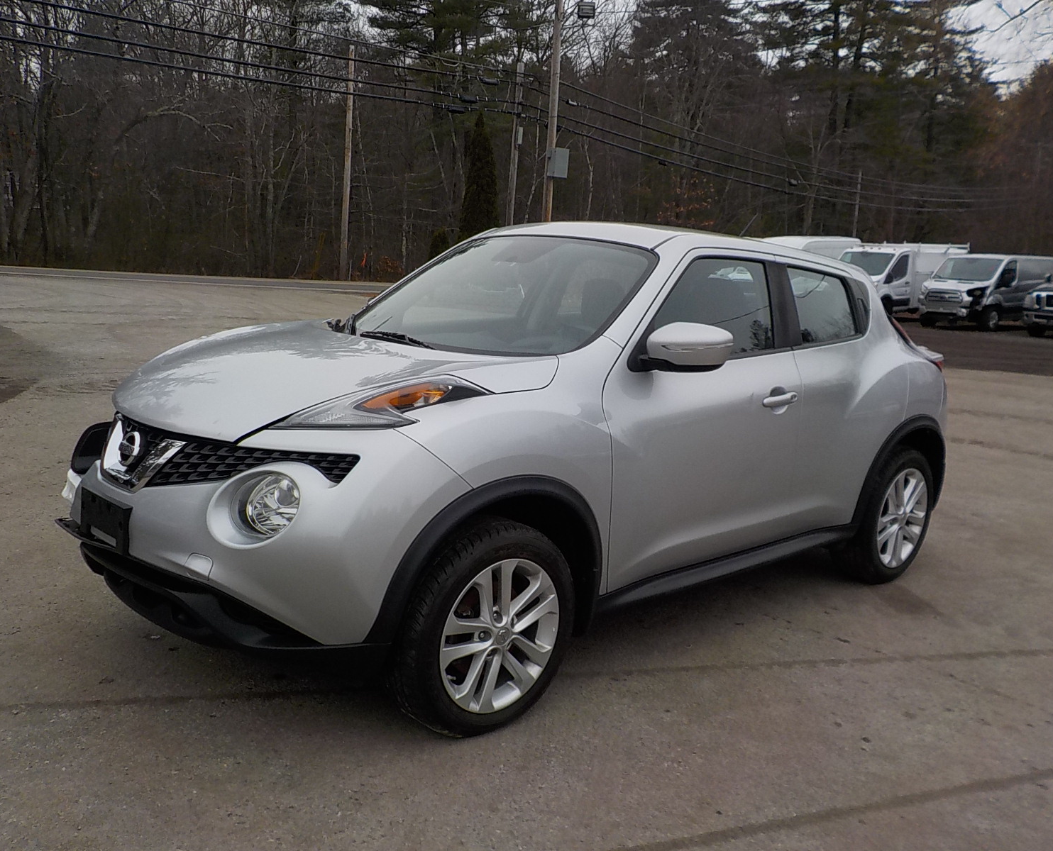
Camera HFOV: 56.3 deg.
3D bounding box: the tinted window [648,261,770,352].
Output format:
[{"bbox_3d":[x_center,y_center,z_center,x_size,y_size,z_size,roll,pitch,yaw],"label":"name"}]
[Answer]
[{"bbox_3d":[0.685,-0.437,3.652,0.850,0.390,0.060,-6,-7,-43],"label":"tinted window"}]

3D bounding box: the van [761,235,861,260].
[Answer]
[{"bbox_3d":[10.177,-5.853,37.267,5.980,2.540,2.060,-5,13,-41],"label":"van"}]

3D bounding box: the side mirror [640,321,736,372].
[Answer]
[{"bbox_3d":[0.524,-0.254,3.186,0.190,0.165,0.250,-6,14,-43],"label":"side mirror"}]

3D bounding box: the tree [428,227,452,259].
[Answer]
[{"bbox_3d":[-3.387,-6.878,39.447,1.100,2.090,1.100,4,10,0],"label":"tree"}]

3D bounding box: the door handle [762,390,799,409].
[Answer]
[{"bbox_3d":[0.963,-0.099,3.728,0.215,0.050,0.055,-10,16,-42],"label":"door handle"}]

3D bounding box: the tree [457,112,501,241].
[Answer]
[{"bbox_3d":[-1.887,-9.447,41.007,1.950,7.070,1.950,3,10,0],"label":"tree"}]

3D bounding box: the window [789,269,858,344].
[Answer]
[{"bbox_3d":[1.265,-0.516,4.212,0.050,0.340,0.470,-16,-6,42],"label":"window"}]

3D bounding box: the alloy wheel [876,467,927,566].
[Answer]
[{"bbox_3d":[1.728,0.428,4.702,0.465,0.465,0.170,-6,14,-43],"label":"alloy wheel"}]

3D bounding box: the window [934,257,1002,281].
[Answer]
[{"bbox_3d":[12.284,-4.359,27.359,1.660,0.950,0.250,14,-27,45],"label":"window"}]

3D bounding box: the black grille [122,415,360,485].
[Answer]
[{"bbox_3d":[-1.062,0.069,3.030,0.400,0.220,1.300,-6,14,-43],"label":"black grille"}]

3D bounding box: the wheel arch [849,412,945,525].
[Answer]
[{"bbox_3d":[1.725,0.188,4.560,0.950,0.500,0.140,-6,14,-43],"label":"wheel arch"}]

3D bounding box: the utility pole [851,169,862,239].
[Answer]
[{"bbox_3d":[21.443,-12.682,64.533,0.280,7.900,0.280,4,10,0],"label":"utility pole"}]

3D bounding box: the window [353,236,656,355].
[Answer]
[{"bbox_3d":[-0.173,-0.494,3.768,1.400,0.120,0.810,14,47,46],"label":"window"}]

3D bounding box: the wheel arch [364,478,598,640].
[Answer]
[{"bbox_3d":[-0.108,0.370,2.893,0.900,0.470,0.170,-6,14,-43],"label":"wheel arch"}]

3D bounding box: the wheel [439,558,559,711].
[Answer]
[{"bbox_3d":[-0.122,0.618,2.986,0.465,0.465,0.170,-6,14,-43],"label":"wheel"}]

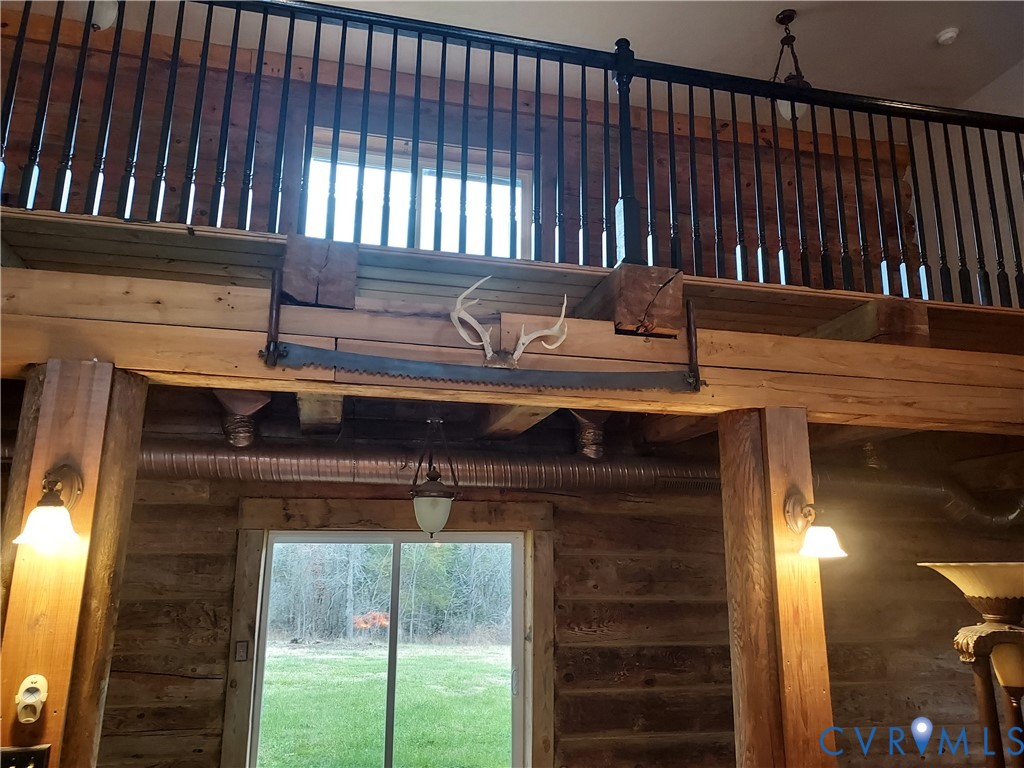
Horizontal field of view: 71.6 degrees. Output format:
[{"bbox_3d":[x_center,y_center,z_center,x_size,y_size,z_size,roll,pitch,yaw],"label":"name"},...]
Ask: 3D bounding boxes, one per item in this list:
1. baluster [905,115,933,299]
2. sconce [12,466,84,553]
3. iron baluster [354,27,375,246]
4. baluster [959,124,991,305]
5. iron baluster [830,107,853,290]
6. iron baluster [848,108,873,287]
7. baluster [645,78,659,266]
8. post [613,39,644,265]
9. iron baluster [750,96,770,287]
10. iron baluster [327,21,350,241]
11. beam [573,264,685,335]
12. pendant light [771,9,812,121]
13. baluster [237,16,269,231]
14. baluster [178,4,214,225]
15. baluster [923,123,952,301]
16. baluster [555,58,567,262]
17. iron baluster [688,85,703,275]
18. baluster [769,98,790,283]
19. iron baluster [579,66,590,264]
[{"bbox_3d":[1.873,-0.815,3.273,0.031,0.909,0.031,4,-12,-12],"label":"baluster"},{"bbox_3d":[-1.286,0.338,1.989,0.165,0.240,0.215,4,-12,-13],"label":"sconce"},{"bbox_3d":[-0.559,-0.960,2.696,0.032,0.920,0.032,4,-12,-12],"label":"iron baluster"},{"bbox_3d":[2.179,-0.801,3.336,0.031,0.911,0.031,4,-12,-12],"label":"baluster"},{"bbox_3d":[1.442,-0.820,3.119,0.032,0.878,0.032,4,-12,-12],"label":"iron baluster"},{"bbox_3d":[1.539,-0.814,3.140,0.032,0.878,0.032,4,-12,-12],"label":"iron baluster"},{"bbox_3d":[0.557,-0.858,2.879,0.034,0.857,0.034,4,-12,-13],"label":"baluster"},{"bbox_3d":[0.472,-0.955,2.920,0.083,1.022,0.083,3,-12,-12],"label":"post"},{"bbox_3d":[1.055,-0.846,3.032,0.032,0.873,0.032,3,-12,-12],"label":"iron baluster"},{"bbox_3d":[-0.655,-0.964,2.661,0.032,0.902,0.032,3,-12,-12],"label":"iron baluster"},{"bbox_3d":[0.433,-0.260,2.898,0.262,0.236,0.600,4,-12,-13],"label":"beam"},{"bbox_3d":[1.984,-2.244,5.044,0.270,0.845,0.270,4,-12,-13],"label":"pendant light"},{"bbox_3d":[-0.940,-0.981,2.599,0.032,0.902,0.032,3,-12,-12],"label":"baluster"},{"bbox_3d":[-1.171,-1.024,2.655,0.031,0.925,0.031,4,-12,-12],"label":"baluster"},{"bbox_3d":[1.934,-0.791,3.225,0.032,0.886,0.032,4,-12,-12],"label":"baluster"},{"bbox_3d":[0.202,-0.938,2.935,0.031,0.935,0.031,4,-12,-12],"label":"baluster"},{"bbox_3d":[0.766,-0.860,2.975,0.032,0.880,0.032,4,-12,-12],"label":"iron baluster"},{"bbox_3d":[1.152,-0.840,3.053,0.032,0.873,0.032,3,-12,-12],"label":"baluster"},{"bbox_3d":[0.284,-0.882,2.819,0.034,0.872,0.034,4,-12,-13],"label":"iron baluster"}]

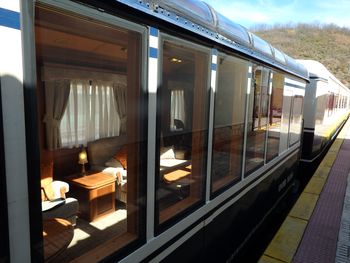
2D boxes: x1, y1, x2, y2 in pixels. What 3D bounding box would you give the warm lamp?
[{"bbox_3d":[-1.418,0.488,3.753,0.150,0.410,0.150,8,10,36],"label":"warm lamp"}]

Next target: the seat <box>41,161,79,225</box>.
[{"bbox_3d":[-1.758,0.859,3.078,0.710,0.840,0.800,8,10,36],"label":"seat"}]

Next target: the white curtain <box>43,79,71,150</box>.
[{"bbox_3d":[-1.666,-0.237,3.451,0.120,0.990,0.410,8,10,36],"label":"white curtain"}]

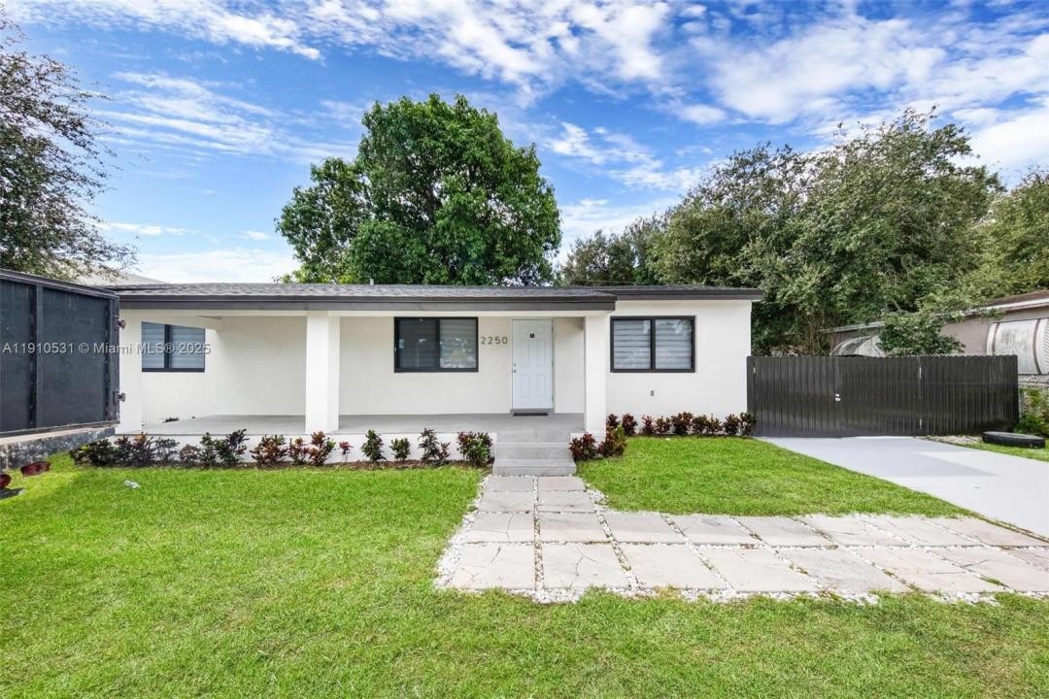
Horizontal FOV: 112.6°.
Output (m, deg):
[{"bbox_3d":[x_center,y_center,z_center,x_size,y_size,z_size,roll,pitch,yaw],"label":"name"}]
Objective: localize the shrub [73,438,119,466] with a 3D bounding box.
[{"bbox_3d":[-6.780,1.647,5.608,0.550,0.440,0.480,0,-2,1],"label":"shrub"}]

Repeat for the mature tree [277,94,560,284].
[{"bbox_3d":[-5.150,-4.929,17.252,13.300,14.400,12.500,0,-2,1],"label":"mature tree"}]

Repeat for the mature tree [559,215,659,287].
[{"bbox_3d":[6.100,-3.103,23.696,8.000,11.200,7.500,0,-2,1],"label":"mature tree"}]

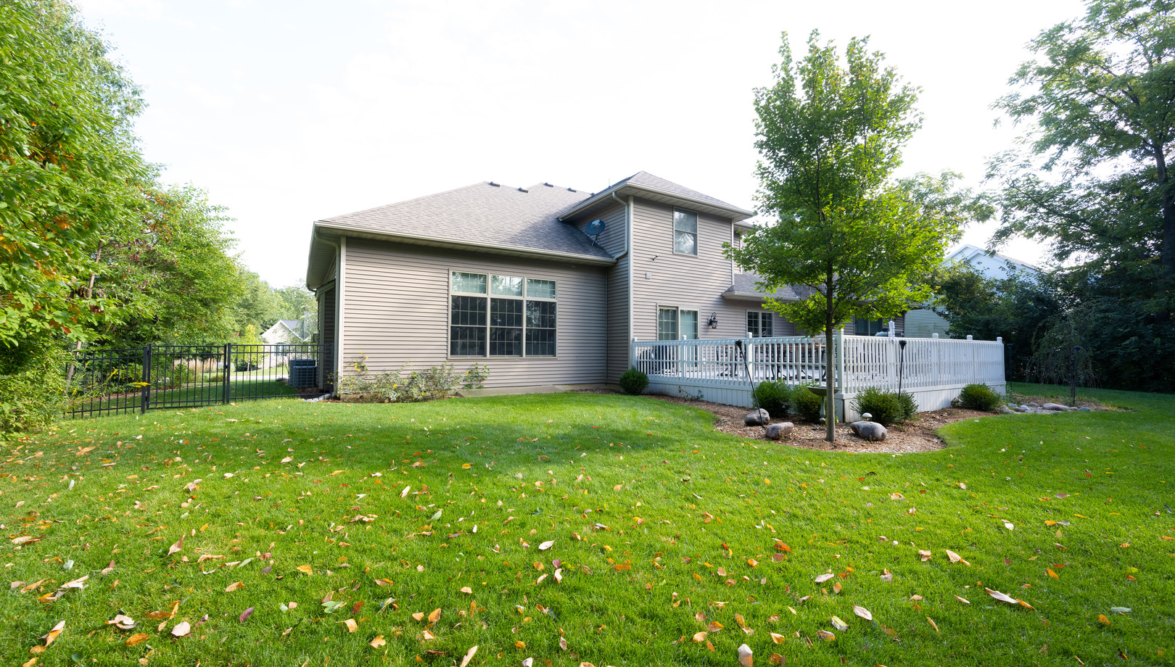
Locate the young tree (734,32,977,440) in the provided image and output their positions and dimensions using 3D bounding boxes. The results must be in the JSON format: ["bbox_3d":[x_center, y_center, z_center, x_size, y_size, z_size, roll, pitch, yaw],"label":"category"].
[{"bbox_3d":[3.594,-1.465,6.726,3.150,6.000,3.100,-1,-3,28],"label":"young tree"}]

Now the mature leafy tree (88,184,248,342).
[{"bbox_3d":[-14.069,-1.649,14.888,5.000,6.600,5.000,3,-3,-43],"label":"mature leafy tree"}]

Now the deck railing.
[{"bbox_3d":[6.038,0.936,12.494,7.430,1.640,6.130,2,-3,-31],"label":"deck railing"}]

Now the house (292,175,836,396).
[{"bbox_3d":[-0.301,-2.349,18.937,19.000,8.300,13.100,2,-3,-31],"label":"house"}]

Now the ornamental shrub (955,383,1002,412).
[{"bbox_3d":[8.141,1.294,9.560,0.840,0.570,0.820,-2,-3,40],"label":"ornamental shrub"}]

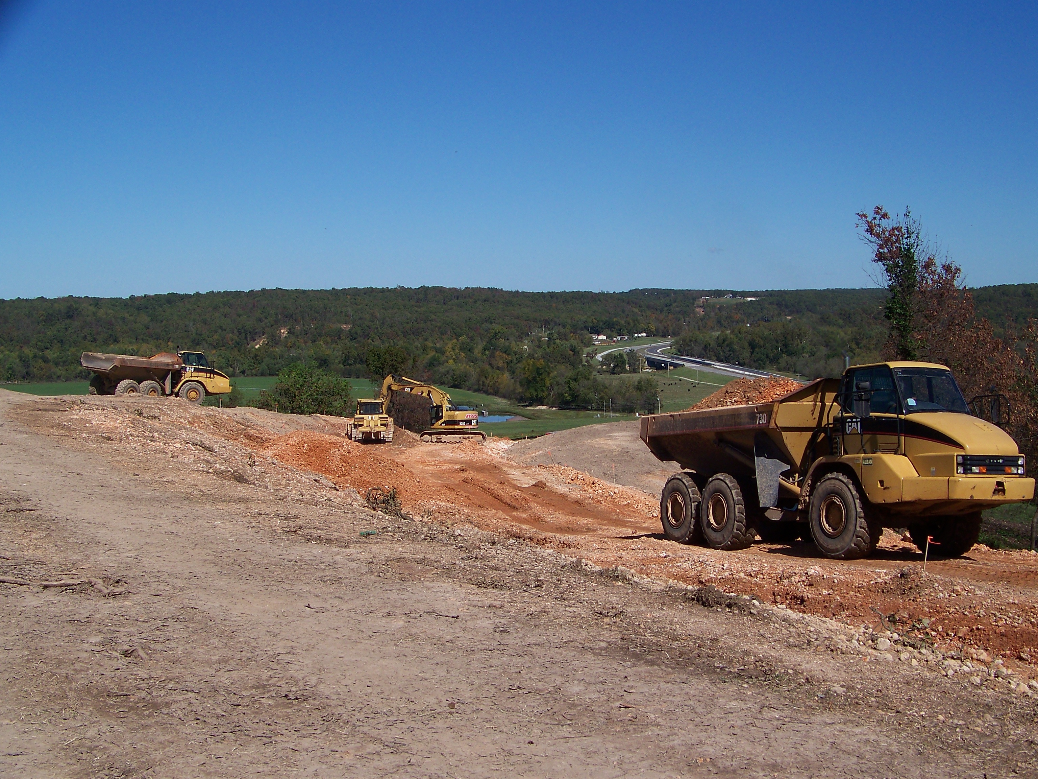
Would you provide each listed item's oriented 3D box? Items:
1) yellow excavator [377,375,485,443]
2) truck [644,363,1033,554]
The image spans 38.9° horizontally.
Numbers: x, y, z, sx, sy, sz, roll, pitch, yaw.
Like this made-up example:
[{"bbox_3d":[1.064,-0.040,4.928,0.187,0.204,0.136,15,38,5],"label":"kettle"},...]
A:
[{"bbox_3d":[-6.800,1.500,113.000,8.800,5.150,3.300,1,3,25],"label":"yellow excavator"},{"bbox_3d":[5.959,1.410,28.627,3.050,3.480,9.950,1,-4,-21],"label":"truck"}]

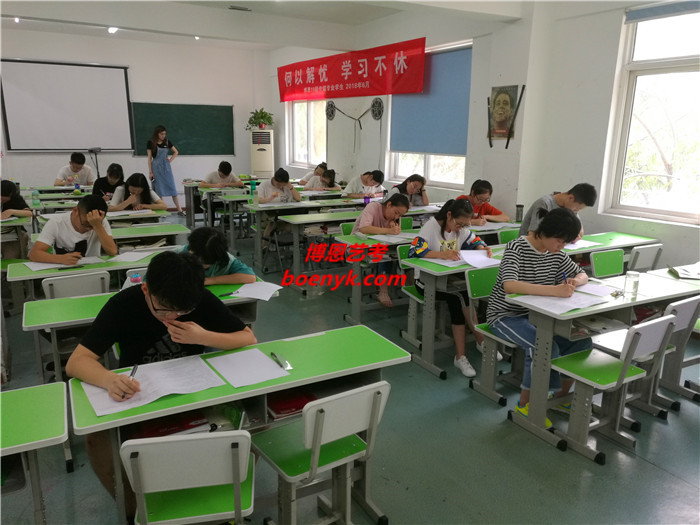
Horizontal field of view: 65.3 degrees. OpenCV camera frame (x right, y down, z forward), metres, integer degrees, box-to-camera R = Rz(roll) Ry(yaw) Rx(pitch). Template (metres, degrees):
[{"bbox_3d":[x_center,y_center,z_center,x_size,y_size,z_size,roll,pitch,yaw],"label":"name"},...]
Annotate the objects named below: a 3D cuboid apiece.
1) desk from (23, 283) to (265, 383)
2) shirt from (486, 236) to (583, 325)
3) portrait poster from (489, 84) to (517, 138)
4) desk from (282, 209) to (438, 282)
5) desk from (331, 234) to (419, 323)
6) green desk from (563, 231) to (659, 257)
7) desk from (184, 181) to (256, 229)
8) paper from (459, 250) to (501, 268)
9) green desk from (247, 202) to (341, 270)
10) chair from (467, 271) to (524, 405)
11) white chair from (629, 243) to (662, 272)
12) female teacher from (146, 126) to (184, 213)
[{"bbox_3d":[-1.010,0.545,2.938,1.200,0.746,0.395,-7,16,-28],"label":"desk"},{"bbox_3d":[1.077,0.104,3.274,0.530,0.560,0.400,-6,16,-27],"label":"shirt"},{"bbox_3d":[1.621,-1.583,5.787,0.020,0.530,0.385,-6,16,-27],"label":"portrait poster"},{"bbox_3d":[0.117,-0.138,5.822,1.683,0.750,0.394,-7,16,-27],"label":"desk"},{"bbox_3d":[0.507,0.139,4.721,1.224,0.750,0.394,-7,16,-27],"label":"desk"},{"bbox_3d":[1.959,0.197,4.518,1.200,0.746,0.400,-6,16,-27],"label":"green desk"},{"bbox_3d":[-2.013,-0.915,8.883,1.224,0.750,0.394,-7,16,-27],"label":"desk"},{"bbox_3d":[0.911,-0.037,3.738,0.281,0.060,0.221,-7,16,-29],"label":"paper"},{"bbox_3d":[-0.608,-0.339,6.606,1.224,0.750,0.394,-7,16,-27],"label":"green desk"},{"bbox_3d":[1.000,0.454,3.404,0.370,0.757,0.460,-6,16,-27],"label":"chair"},{"bbox_3d":[2.219,0.193,4.506,0.370,0.765,0.450,-6,16,-27],"label":"white chair"},{"bbox_3d":[-3.324,-1.632,9.786,0.553,1.618,0.372,-9,17,-36],"label":"female teacher"}]

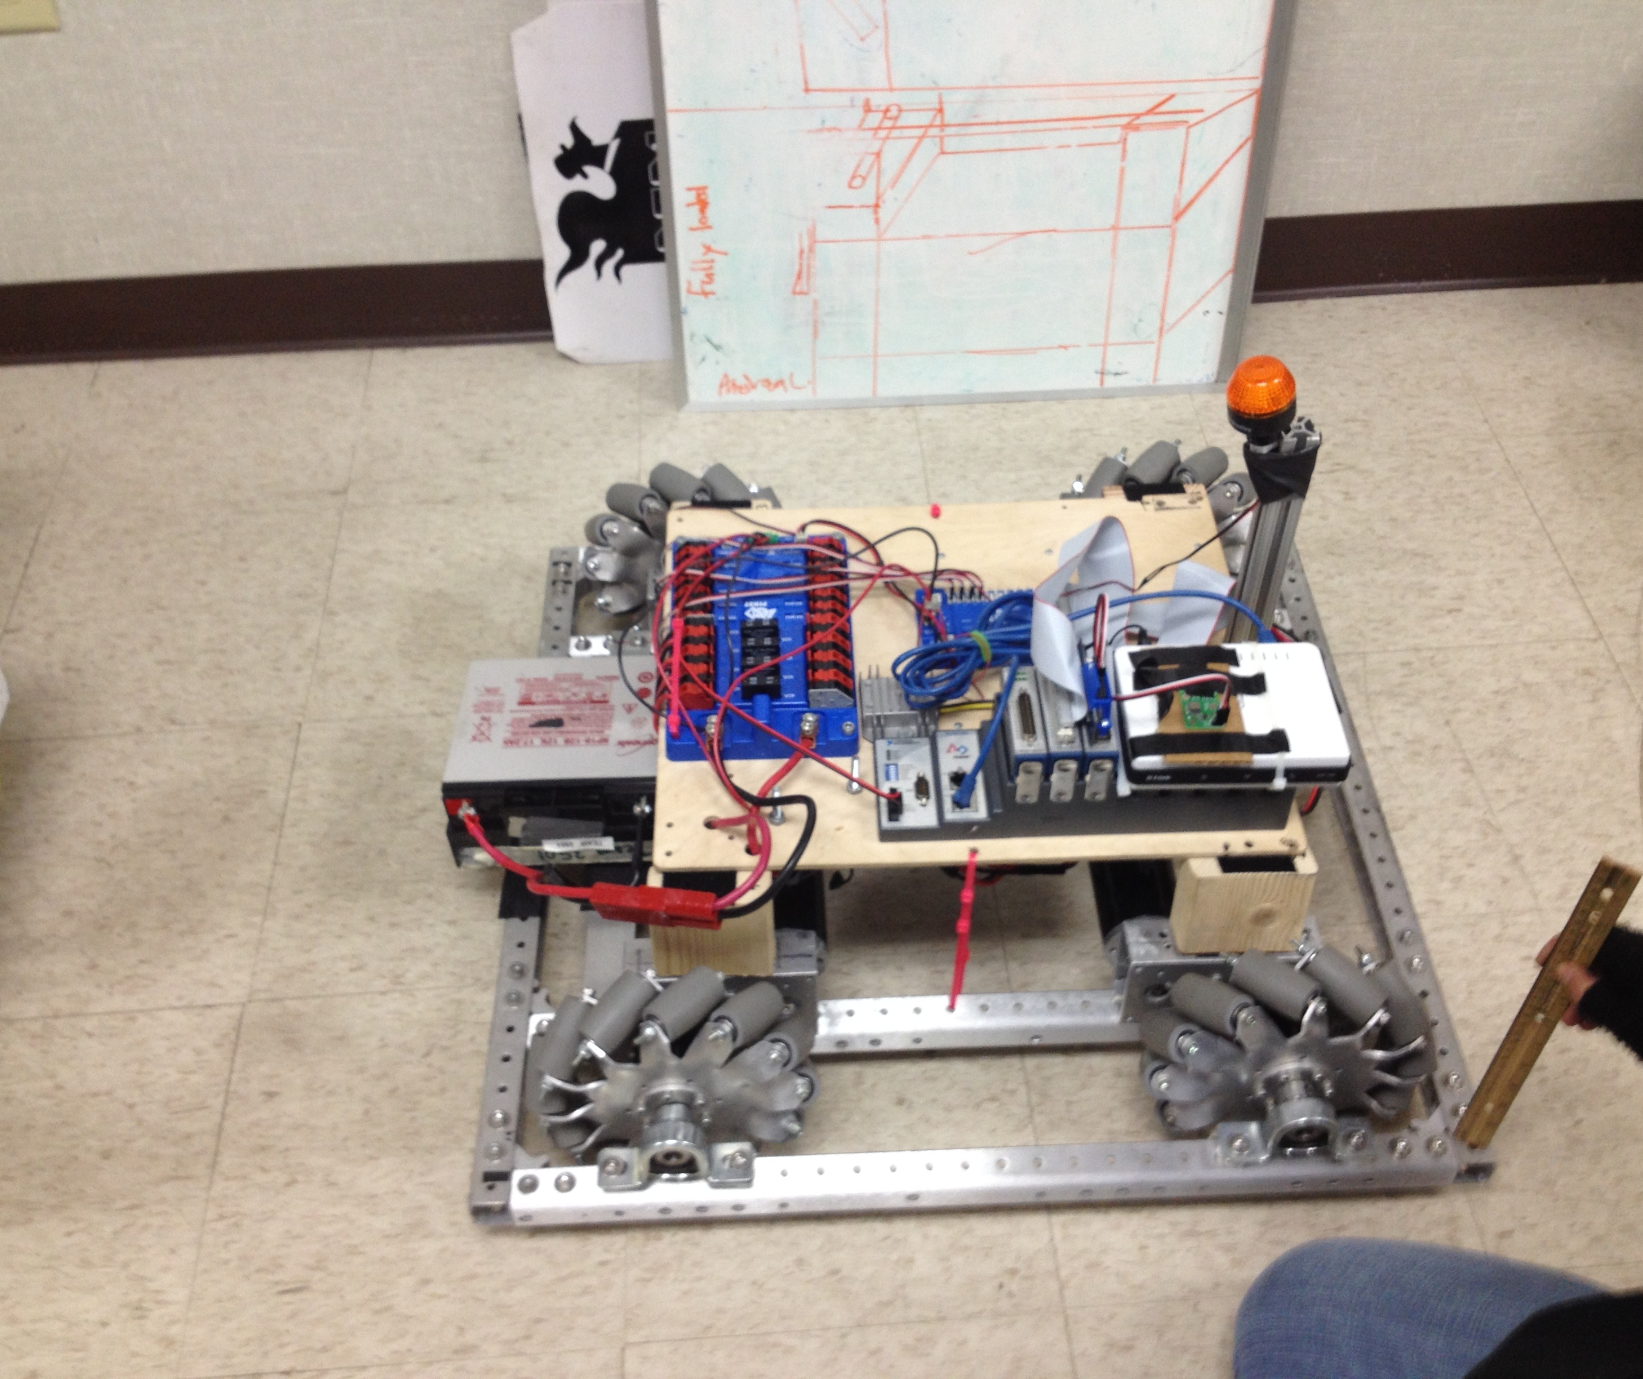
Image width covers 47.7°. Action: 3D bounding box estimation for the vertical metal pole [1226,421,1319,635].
[{"bbox_3d":[0.319,-0.097,1.327,0.030,0.222,0.030,-2,45,-1],"label":"vertical metal pole"}]

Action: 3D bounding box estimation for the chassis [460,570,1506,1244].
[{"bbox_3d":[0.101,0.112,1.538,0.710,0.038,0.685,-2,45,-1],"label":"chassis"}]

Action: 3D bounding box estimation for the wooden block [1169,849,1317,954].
[{"bbox_3d":[0.299,0.144,1.319,0.089,0.087,0.038,-2,45,-1],"label":"wooden block"}]

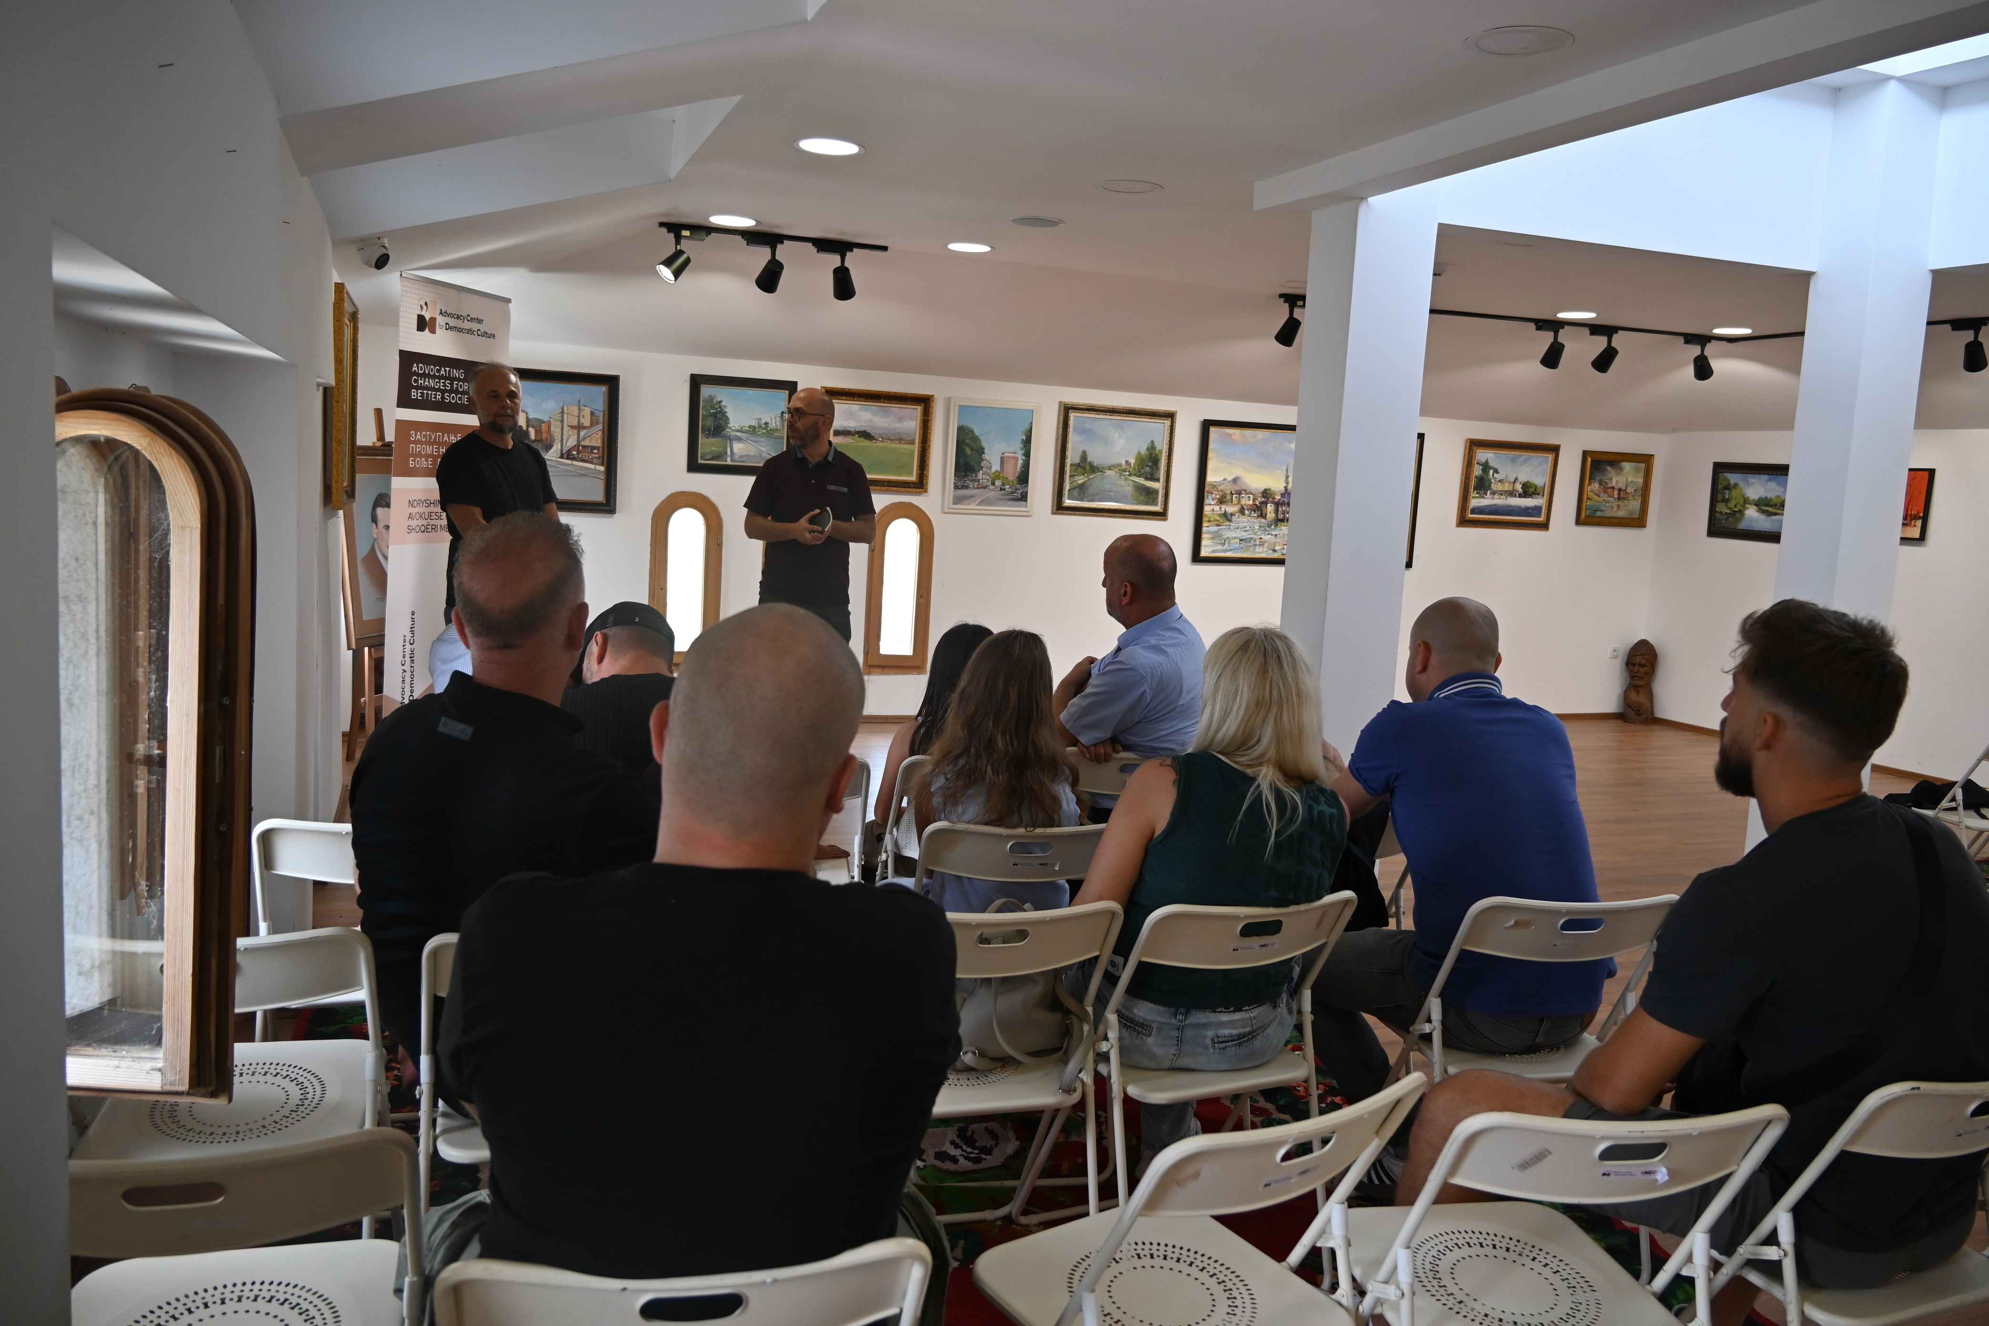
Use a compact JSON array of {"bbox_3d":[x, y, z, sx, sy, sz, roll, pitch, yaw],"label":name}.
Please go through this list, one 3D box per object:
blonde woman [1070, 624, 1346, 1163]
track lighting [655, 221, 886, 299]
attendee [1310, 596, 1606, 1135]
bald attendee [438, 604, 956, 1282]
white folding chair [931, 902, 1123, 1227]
[{"bbox_3d":[0.296,0.523,2.958,0.480,1.250,0.660,0,8,-27],"label":"blonde woman"},{"bbox_3d":[-0.958,-1.742,6.521,1.010,0.250,0.180,1,7,-19],"label":"track lighting"},{"bbox_3d":[0.885,0.508,3.085,0.550,1.320,0.740,1,7,-21],"label":"attendee"},{"bbox_3d":[-0.335,0.586,1.647,0.550,1.360,0.800,2,7,-11],"label":"bald attendee"},{"bbox_3d":[-0.070,0.770,2.753,0.453,0.776,0.490,1,7,-19],"label":"white folding chair"}]

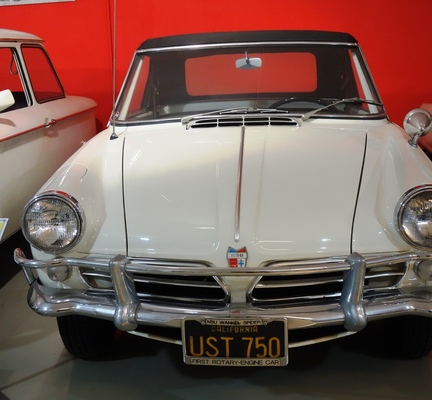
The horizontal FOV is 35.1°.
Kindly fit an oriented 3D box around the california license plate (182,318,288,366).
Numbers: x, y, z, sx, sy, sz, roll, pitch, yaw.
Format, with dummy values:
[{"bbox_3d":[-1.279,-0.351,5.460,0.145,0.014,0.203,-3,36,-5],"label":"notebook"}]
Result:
[{"bbox_3d":[0.058,0.427,2.054,0.314,0.158,0.025,-1,12,5],"label":"california license plate"}]

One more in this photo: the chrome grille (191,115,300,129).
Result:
[{"bbox_3d":[0.126,-0.357,3.117,0.520,0.060,0.130,-1,12,5],"label":"chrome grille"}]

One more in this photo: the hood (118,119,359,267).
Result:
[{"bbox_3d":[0.098,-0.072,2.566,1.090,0.340,1.100,-1,12,5],"label":"hood"}]

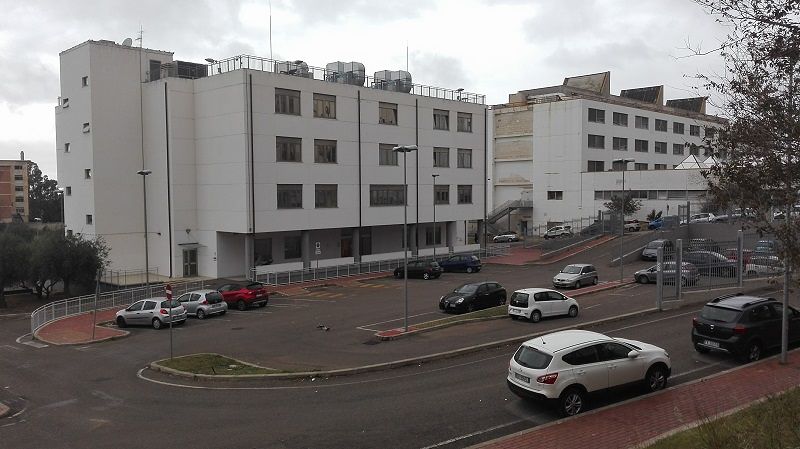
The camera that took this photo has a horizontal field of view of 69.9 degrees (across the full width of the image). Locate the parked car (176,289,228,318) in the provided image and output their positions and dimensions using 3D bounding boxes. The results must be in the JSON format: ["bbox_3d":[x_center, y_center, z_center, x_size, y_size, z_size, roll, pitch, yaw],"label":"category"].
[{"bbox_3d":[-11.875,4.673,34.041,3.450,1.470,1.630,0,2,37],"label":"parked car"}]

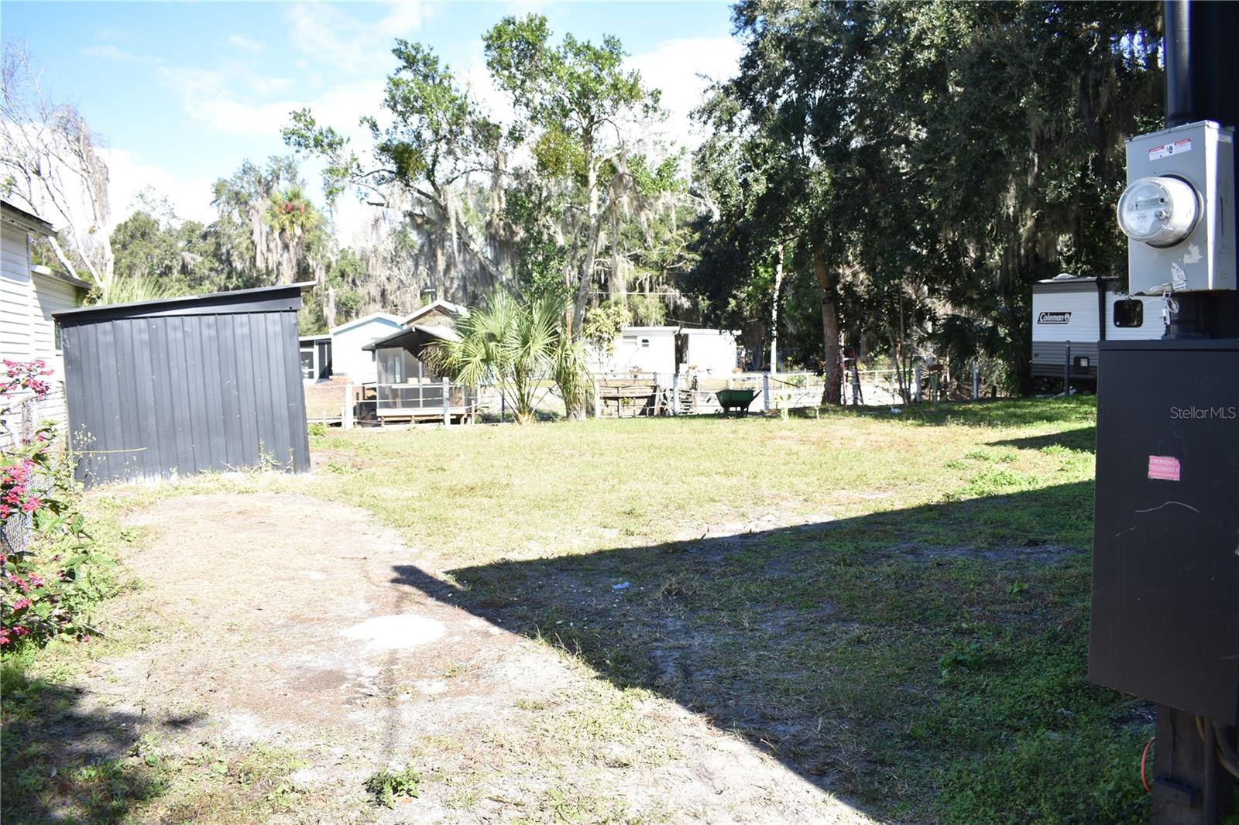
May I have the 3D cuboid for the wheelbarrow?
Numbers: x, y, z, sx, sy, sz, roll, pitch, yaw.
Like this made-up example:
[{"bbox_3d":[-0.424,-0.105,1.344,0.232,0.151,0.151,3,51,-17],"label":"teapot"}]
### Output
[{"bbox_3d":[3.104,-0.285,24.222,1.400,0.700,0.680,-3,4,-41],"label":"wheelbarrow"}]

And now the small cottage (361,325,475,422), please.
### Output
[{"bbox_3d":[-6.631,-1.237,30.670,3.200,3.100,4.200,-1,3,-18],"label":"small cottage"}]

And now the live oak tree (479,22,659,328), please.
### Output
[{"bbox_3d":[-1.165,-5.035,24.758,4.700,10.400,4.600,0,3,0],"label":"live oak tree"}]

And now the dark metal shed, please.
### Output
[{"bbox_3d":[-6.348,-0.437,14.184,3.300,2.600,2.600,-4,4,-18],"label":"dark metal shed"}]

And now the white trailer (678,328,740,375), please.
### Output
[{"bbox_3d":[5.599,-3.637,58.388,3.500,3.100,4.500,-1,3,-9],"label":"white trailer"}]

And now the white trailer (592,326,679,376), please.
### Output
[{"bbox_3d":[0.749,-3.506,56.392,5.600,3.100,3.200,-1,3,-9],"label":"white trailer"}]

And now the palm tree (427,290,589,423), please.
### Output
[{"bbox_3d":[-2.700,-1.390,23.259,3.900,3.200,3.500,0,3,0],"label":"palm tree"}]

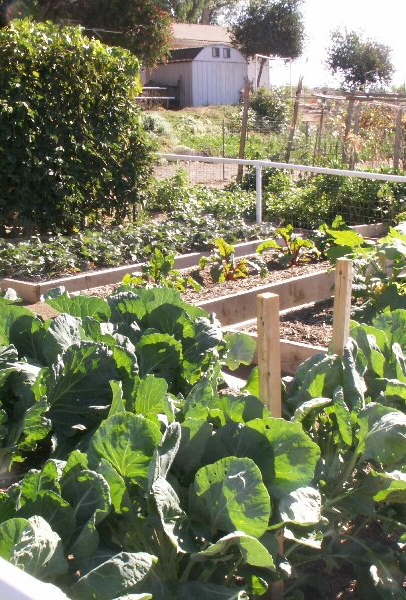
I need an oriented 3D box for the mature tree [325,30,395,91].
[{"bbox_3d":[7.494,-10.697,37.828,2.986,3.667,2.986,4,14,10],"label":"mature tree"}]

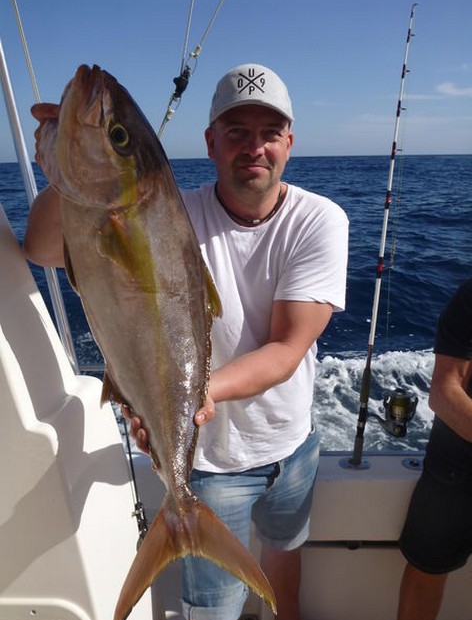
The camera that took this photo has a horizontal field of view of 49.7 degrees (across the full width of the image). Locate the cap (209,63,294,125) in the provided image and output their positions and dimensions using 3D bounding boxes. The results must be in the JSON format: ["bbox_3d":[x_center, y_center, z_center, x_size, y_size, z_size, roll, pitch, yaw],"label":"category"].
[{"bbox_3d":[0.025,-0.431,1.035,0.178,0.135,0.265,-1,17,0],"label":"cap"}]

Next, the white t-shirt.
[{"bbox_3d":[-0.005,0.026,1.208,0.530,0.660,0.310,-3,17,-8],"label":"white t-shirt"}]

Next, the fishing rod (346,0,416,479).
[{"bbox_3d":[0.487,-0.071,1.490,0.185,1.440,0.130,2,17,-1],"label":"fishing rod"}]

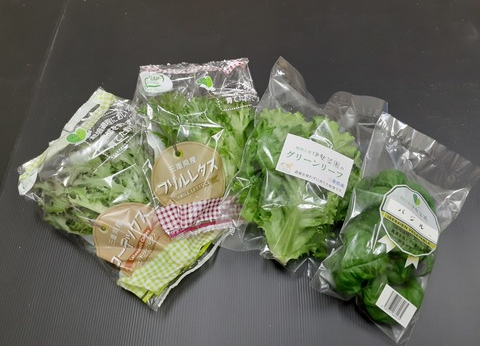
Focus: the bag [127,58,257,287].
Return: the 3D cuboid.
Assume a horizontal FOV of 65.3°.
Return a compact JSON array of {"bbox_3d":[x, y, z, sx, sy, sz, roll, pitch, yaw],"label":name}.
[{"bbox_3d":[-0.064,-0.045,0.560,0.196,0.072,0.328,-4,64,-3],"label":"bag"}]

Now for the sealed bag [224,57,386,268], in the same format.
[{"bbox_3d":[0.090,-0.029,0.554,0.189,0.072,0.337,21,66,9],"label":"sealed bag"}]

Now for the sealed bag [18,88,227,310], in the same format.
[{"bbox_3d":[-0.176,0.022,0.533,0.325,0.060,0.192,42,70,17],"label":"sealed bag"}]

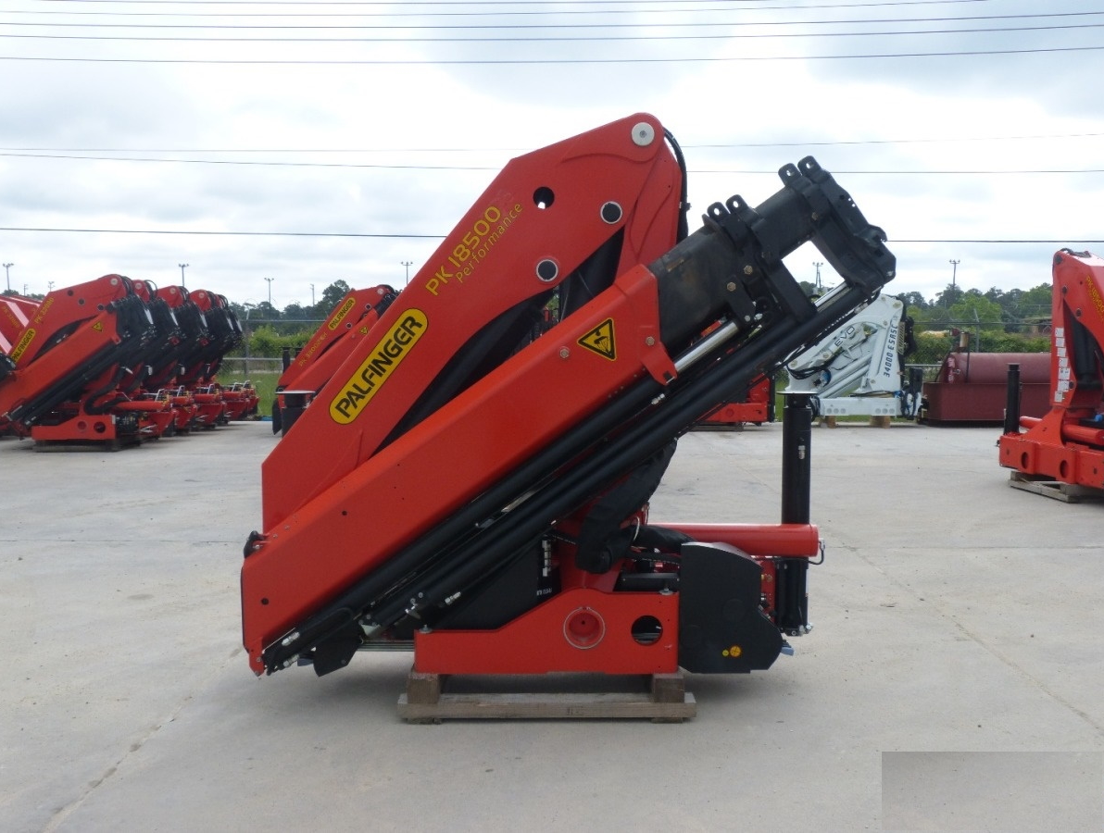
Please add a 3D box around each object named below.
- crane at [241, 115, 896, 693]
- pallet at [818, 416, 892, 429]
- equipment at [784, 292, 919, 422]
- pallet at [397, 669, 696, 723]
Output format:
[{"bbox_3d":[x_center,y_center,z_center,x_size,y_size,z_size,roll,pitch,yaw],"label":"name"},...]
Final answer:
[{"bbox_3d":[0.070,-0.152,4.500,2.550,2.240,0.950,0,4,0],"label":"crane"},{"bbox_3d":[5.510,0.064,19.296,1.150,0.210,0.800,0,4,0],"label":"pallet"},{"bbox_3d":[5.470,-1.115,19.319,2.500,2.220,1.050,0,4,0],"label":"equipment"},{"bbox_3d":[-0.020,1.052,4.559,1.140,0.185,0.880,0,4,0],"label":"pallet"}]

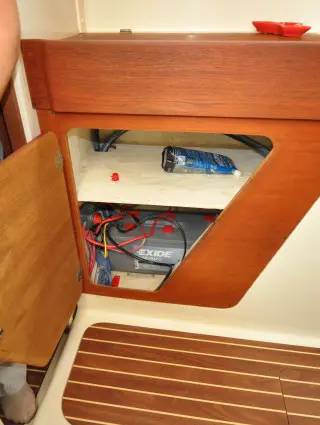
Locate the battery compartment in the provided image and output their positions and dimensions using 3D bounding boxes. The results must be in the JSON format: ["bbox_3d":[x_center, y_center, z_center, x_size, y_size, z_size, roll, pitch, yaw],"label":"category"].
[{"bbox_3d":[0.033,-0.067,1.075,0.558,0.610,0.420,4,34,6],"label":"battery compartment"}]

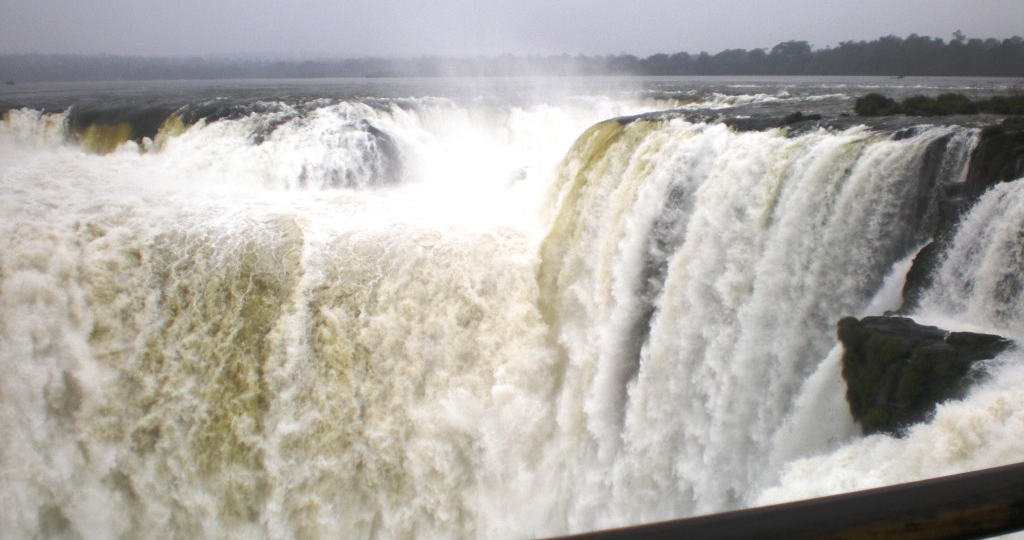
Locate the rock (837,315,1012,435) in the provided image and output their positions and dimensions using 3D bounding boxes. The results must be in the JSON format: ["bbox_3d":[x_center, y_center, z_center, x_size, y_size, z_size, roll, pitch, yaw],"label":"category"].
[{"bbox_3d":[20.400,5.200,56.000,7.800,4.800,5.500,5,11,27],"label":"rock"}]

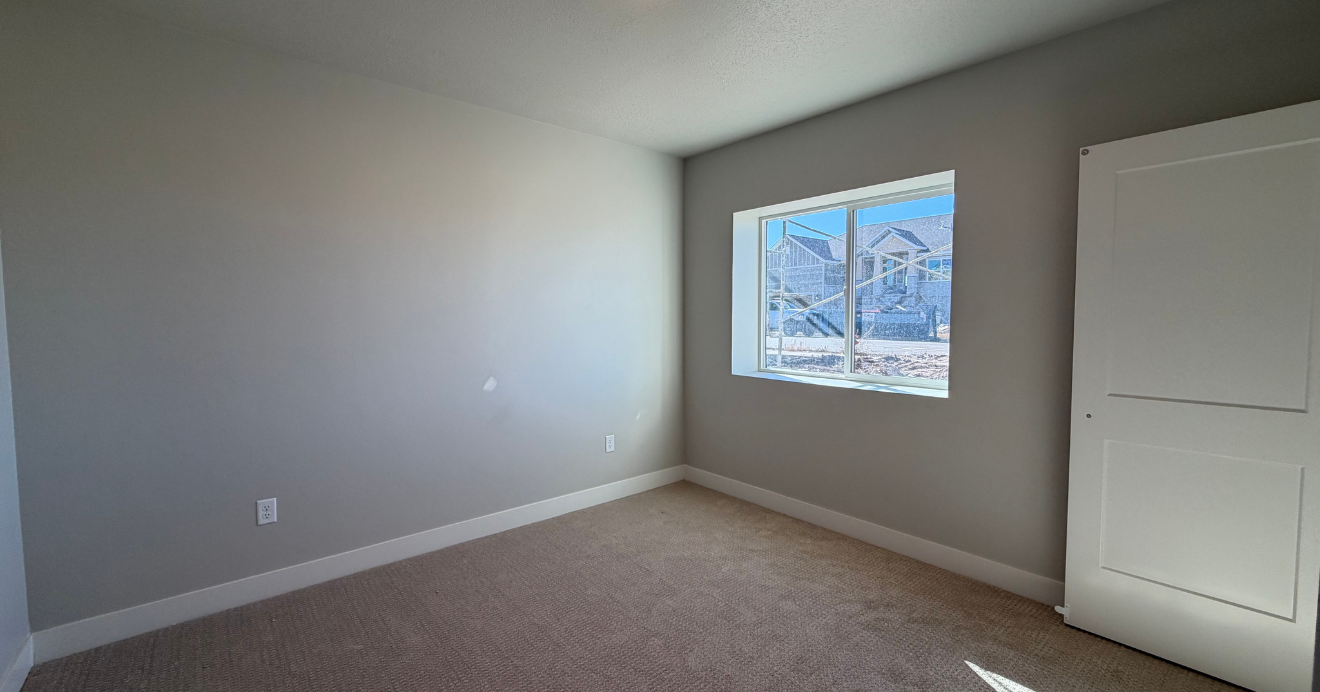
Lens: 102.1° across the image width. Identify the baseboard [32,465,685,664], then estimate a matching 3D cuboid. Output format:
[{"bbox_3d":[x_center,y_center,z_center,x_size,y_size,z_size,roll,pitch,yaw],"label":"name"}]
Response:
[{"bbox_3d":[-1.124,1.109,3.215,3.490,0.126,0.018,-3,5,-40],"label":"baseboard"}]

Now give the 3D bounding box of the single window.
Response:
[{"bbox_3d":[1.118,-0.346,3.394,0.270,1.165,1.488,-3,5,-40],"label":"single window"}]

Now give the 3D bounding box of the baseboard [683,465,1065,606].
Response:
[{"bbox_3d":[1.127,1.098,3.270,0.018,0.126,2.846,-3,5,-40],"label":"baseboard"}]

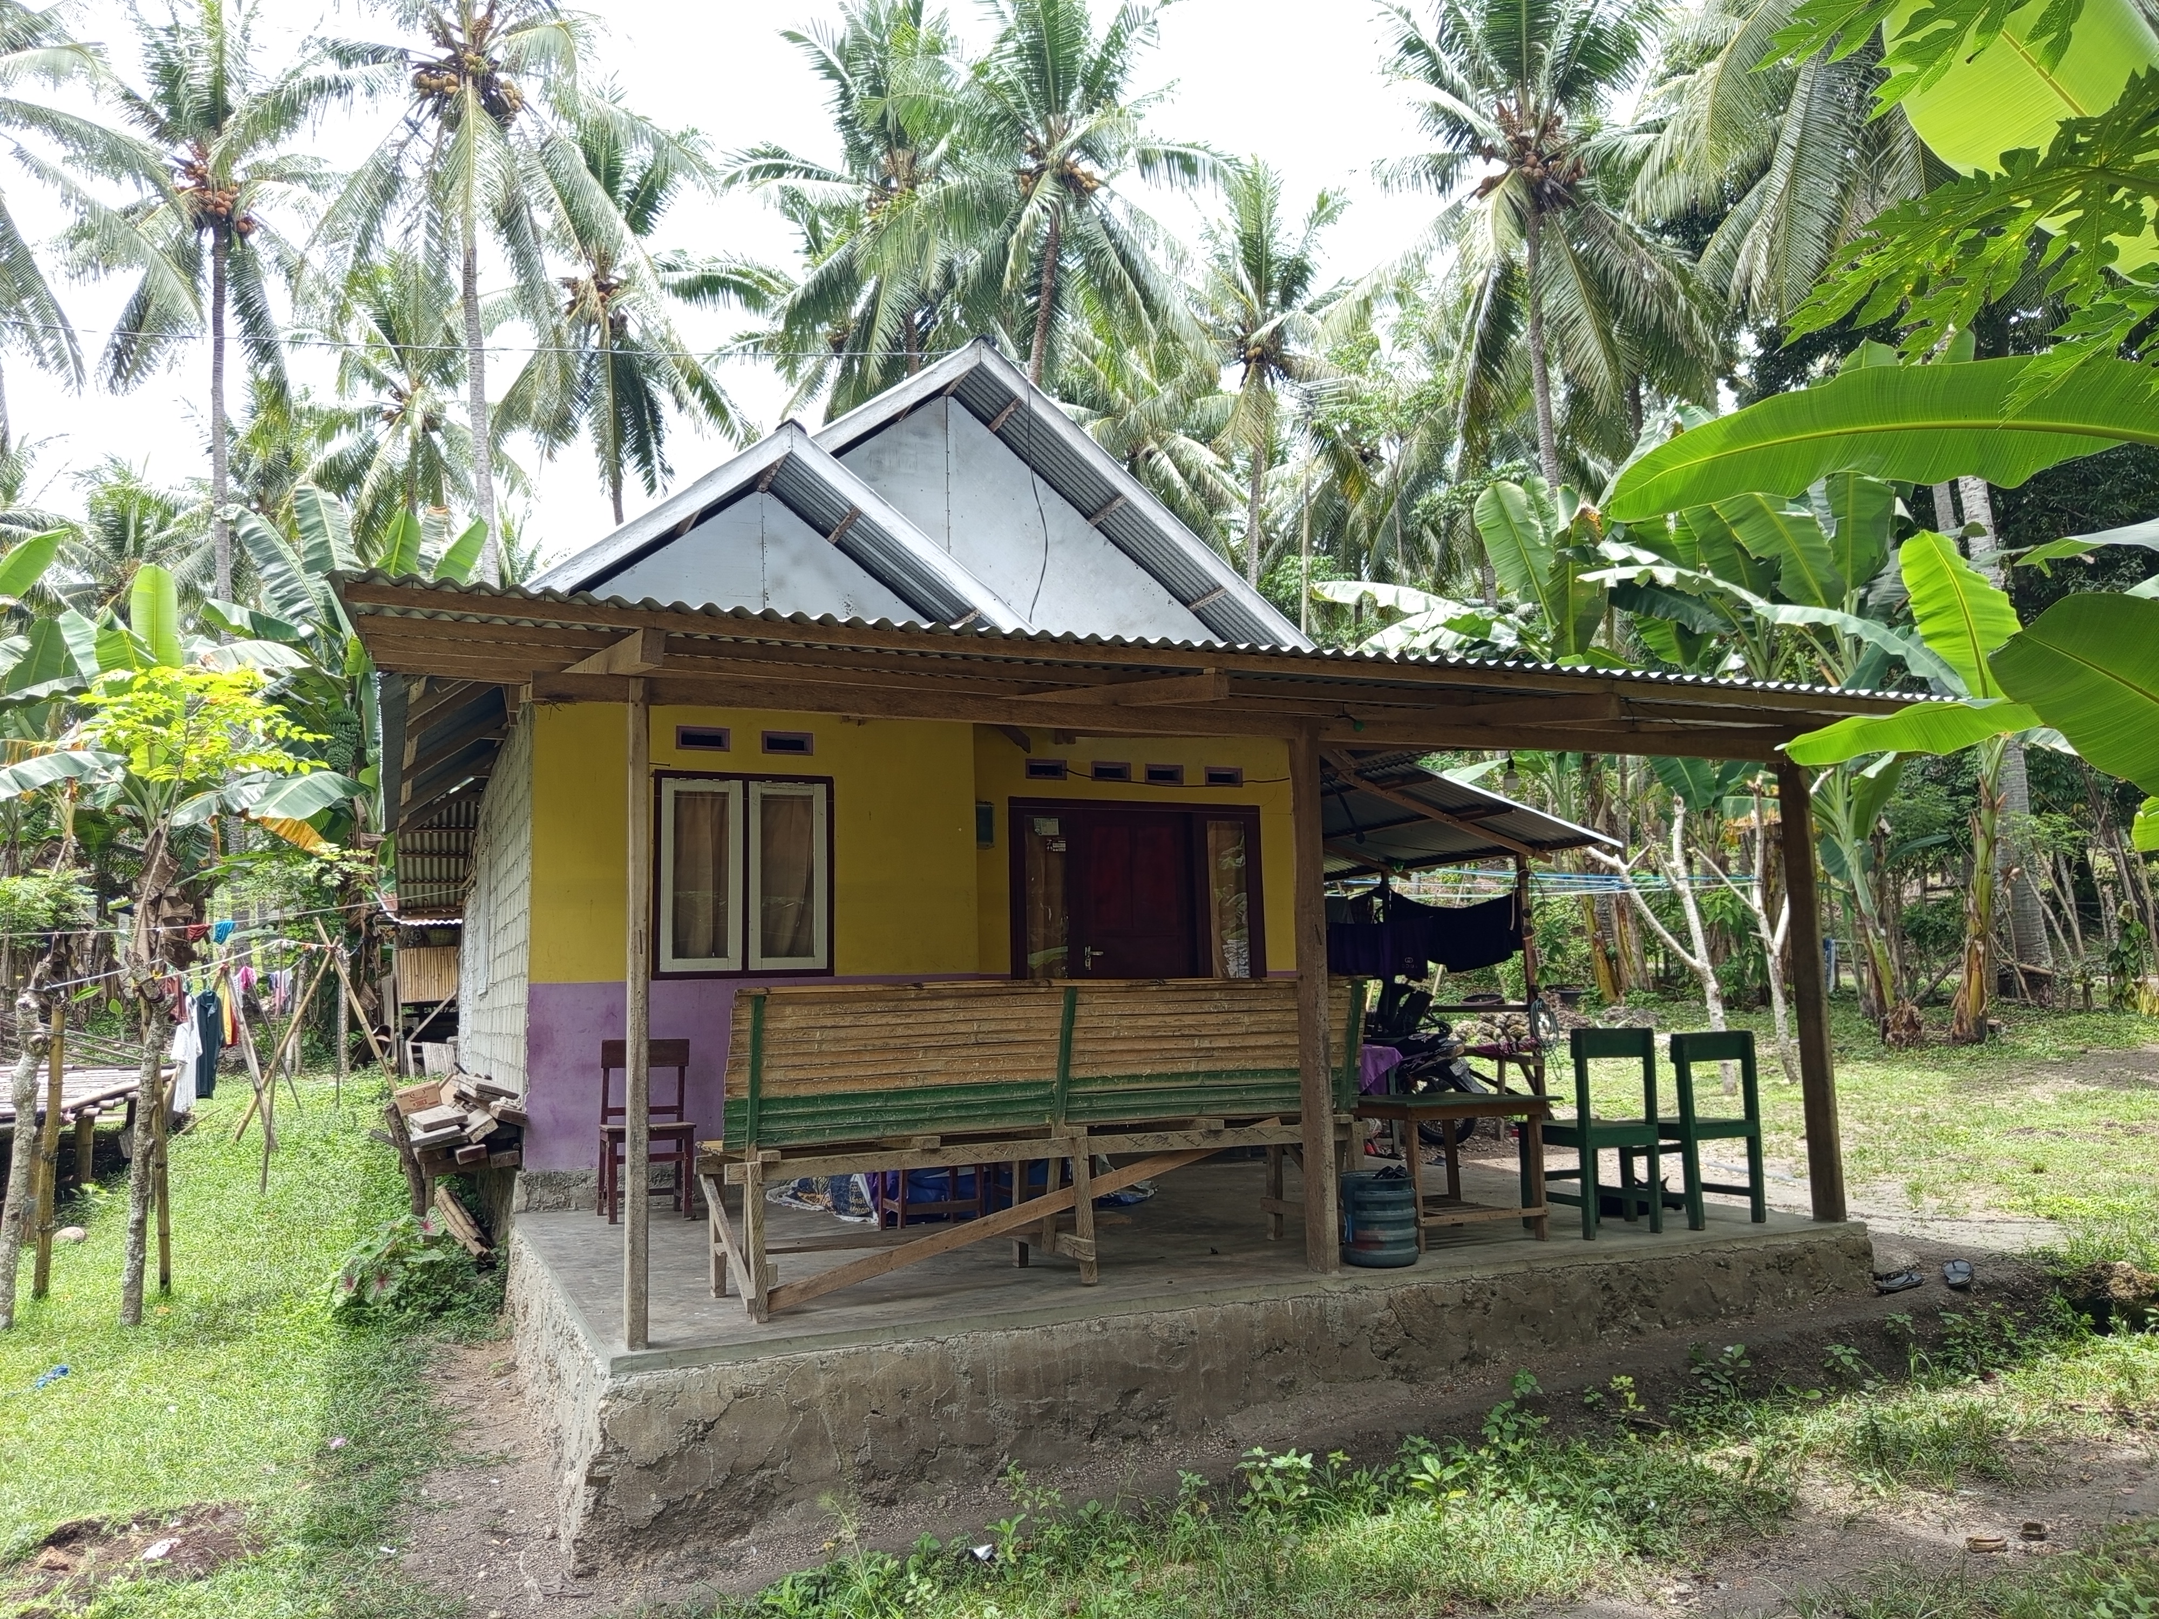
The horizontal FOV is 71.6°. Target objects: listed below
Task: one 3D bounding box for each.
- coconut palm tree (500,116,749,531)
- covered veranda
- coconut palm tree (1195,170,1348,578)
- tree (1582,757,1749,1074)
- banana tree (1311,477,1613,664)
[{"bbox_3d":[-8.896,-4.416,28.275,5.300,18.910,5.300,2,-8,-25],"label":"coconut palm tree"},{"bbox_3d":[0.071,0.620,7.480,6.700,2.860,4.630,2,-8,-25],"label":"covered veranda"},{"bbox_3d":[3.846,-4.470,29.861,4.200,18.050,4.200,2,-8,-25],"label":"coconut palm tree"},{"bbox_3d":[4.830,1.060,12.300,1.350,2.550,1.100,-2,-7,0],"label":"tree"},{"bbox_3d":[3.986,-0.401,14.258,2.800,5.590,2.600,2,-8,-25],"label":"banana tree"}]

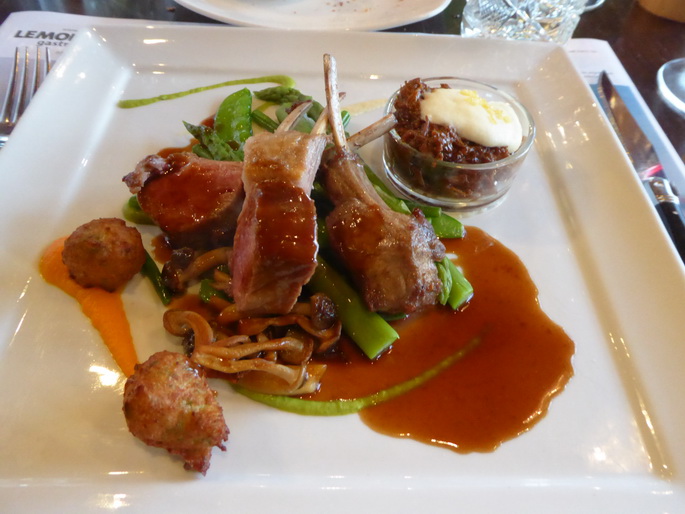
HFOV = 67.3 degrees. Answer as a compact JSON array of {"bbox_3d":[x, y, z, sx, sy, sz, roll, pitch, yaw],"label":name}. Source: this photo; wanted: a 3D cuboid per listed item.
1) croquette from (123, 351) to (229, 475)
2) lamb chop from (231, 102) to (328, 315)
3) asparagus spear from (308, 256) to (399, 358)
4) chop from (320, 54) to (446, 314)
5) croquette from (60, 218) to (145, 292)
[{"bbox_3d":[-0.058,0.052,0.177,0.034,0.030,0.042,-17,55,-15],"label":"croquette"},{"bbox_3d":[-0.025,-0.019,0.215,0.035,0.035,0.092,8,73,4],"label":"lamb chop"},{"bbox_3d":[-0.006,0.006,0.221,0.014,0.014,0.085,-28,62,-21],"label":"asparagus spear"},{"bbox_3d":[0.015,-0.035,0.229,0.045,0.032,0.122,-9,73,-18],"label":"chop"},{"bbox_3d":[-0.099,-0.001,0.214,0.035,0.033,0.035,3,53,0],"label":"croquette"}]

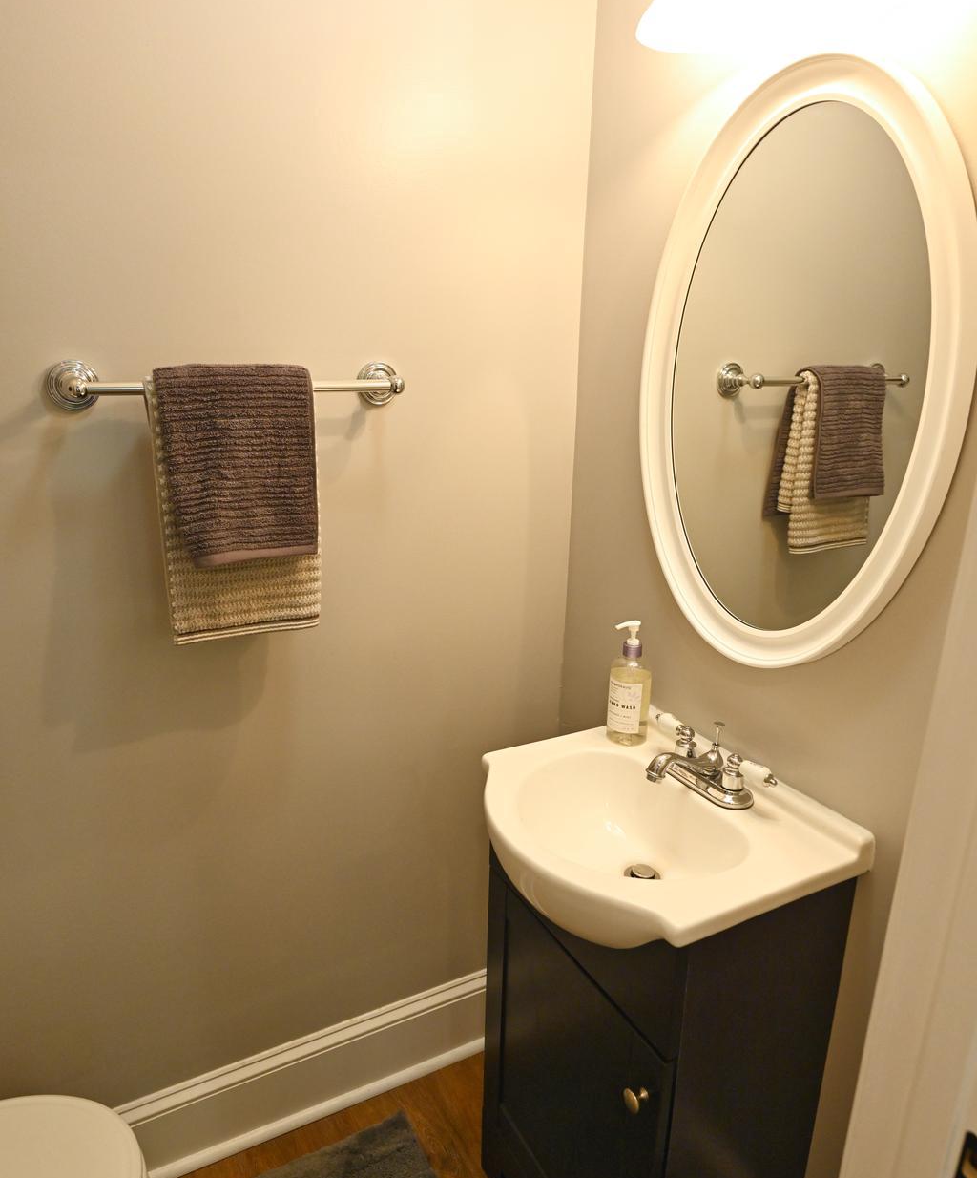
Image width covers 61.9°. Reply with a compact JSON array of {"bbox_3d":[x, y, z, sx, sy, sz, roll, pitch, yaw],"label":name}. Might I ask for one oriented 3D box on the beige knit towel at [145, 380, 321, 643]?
[{"bbox_3d":[-0.379,-0.127,1.231,0.236,0.393,0.075,-7,18,-28],"label":"beige knit towel"}]

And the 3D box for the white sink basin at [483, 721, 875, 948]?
[{"bbox_3d":[0.219,0.365,1.205,0.420,0.150,0.470,-7,18,-28],"label":"white sink basin"}]

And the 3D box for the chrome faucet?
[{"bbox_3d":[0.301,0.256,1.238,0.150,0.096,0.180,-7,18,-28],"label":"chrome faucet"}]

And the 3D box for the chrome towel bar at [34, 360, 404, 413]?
[{"bbox_3d":[-0.364,-0.305,1.222,0.529,0.073,0.100,-7,18,-28],"label":"chrome towel bar"}]

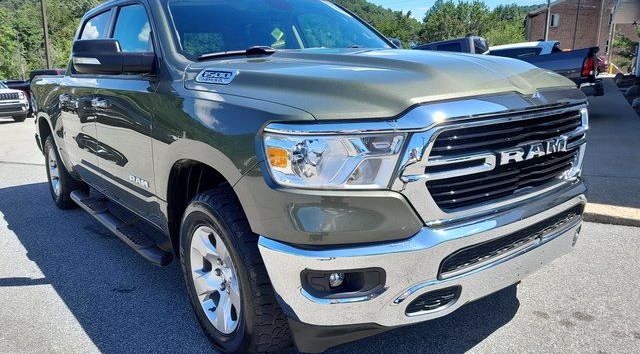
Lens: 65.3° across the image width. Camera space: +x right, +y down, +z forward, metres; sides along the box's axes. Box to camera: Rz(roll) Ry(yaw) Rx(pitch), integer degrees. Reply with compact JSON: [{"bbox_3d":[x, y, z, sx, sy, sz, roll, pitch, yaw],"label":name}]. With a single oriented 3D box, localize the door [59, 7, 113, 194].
[{"bbox_3d":[-1.822,-0.616,3.985,0.270,1.360,1.020,-10,15,-37],"label":"door"}]

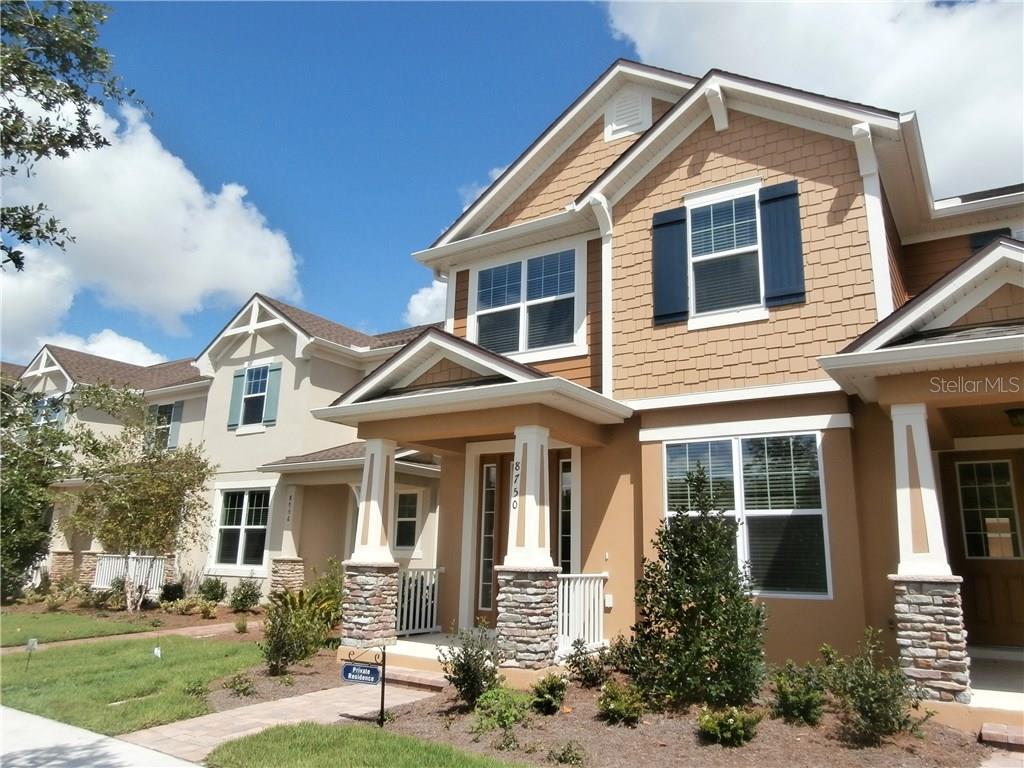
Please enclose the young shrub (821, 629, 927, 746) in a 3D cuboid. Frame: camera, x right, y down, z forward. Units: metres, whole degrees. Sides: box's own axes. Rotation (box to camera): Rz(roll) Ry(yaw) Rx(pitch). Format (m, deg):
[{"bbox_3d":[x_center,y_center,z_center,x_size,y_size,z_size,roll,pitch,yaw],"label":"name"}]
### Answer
[{"bbox_3d":[2.989,2.466,5.879,0.840,0.828,0.773,-7,-16,33],"label":"young shrub"}]

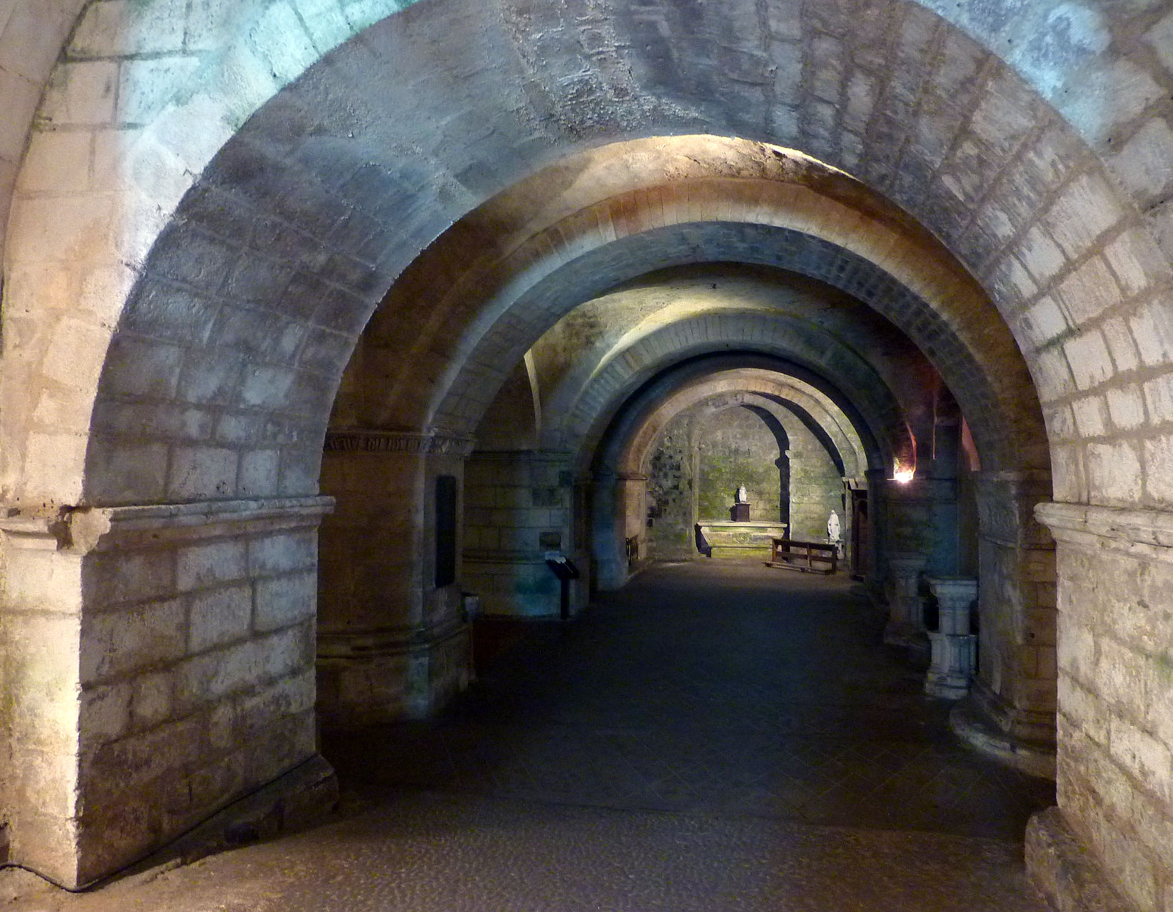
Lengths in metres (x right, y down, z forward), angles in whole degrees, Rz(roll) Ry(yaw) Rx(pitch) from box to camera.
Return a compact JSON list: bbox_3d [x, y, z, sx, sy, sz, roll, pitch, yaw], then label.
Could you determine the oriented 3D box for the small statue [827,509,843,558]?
[{"bbox_3d":[7.031,2.208,24.844,0.420,1.380,0.380,0,-1,15],"label":"small statue"}]

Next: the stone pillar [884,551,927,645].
[{"bbox_3d":[4.531,2.009,12.442,0.520,1.250,0.500,0,-1,13],"label":"stone pillar"}]

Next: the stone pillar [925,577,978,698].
[{"bbox_3d":[3.988,1.962,9.538,0.500,1.220,0.480,0,-1,13],"label":"stone pillar"}]

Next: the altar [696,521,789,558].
[{"bbox_3d":[4.443,2.387,24.949,2.450,0.980,0.950,0,-1,13],"label":"altar"}]

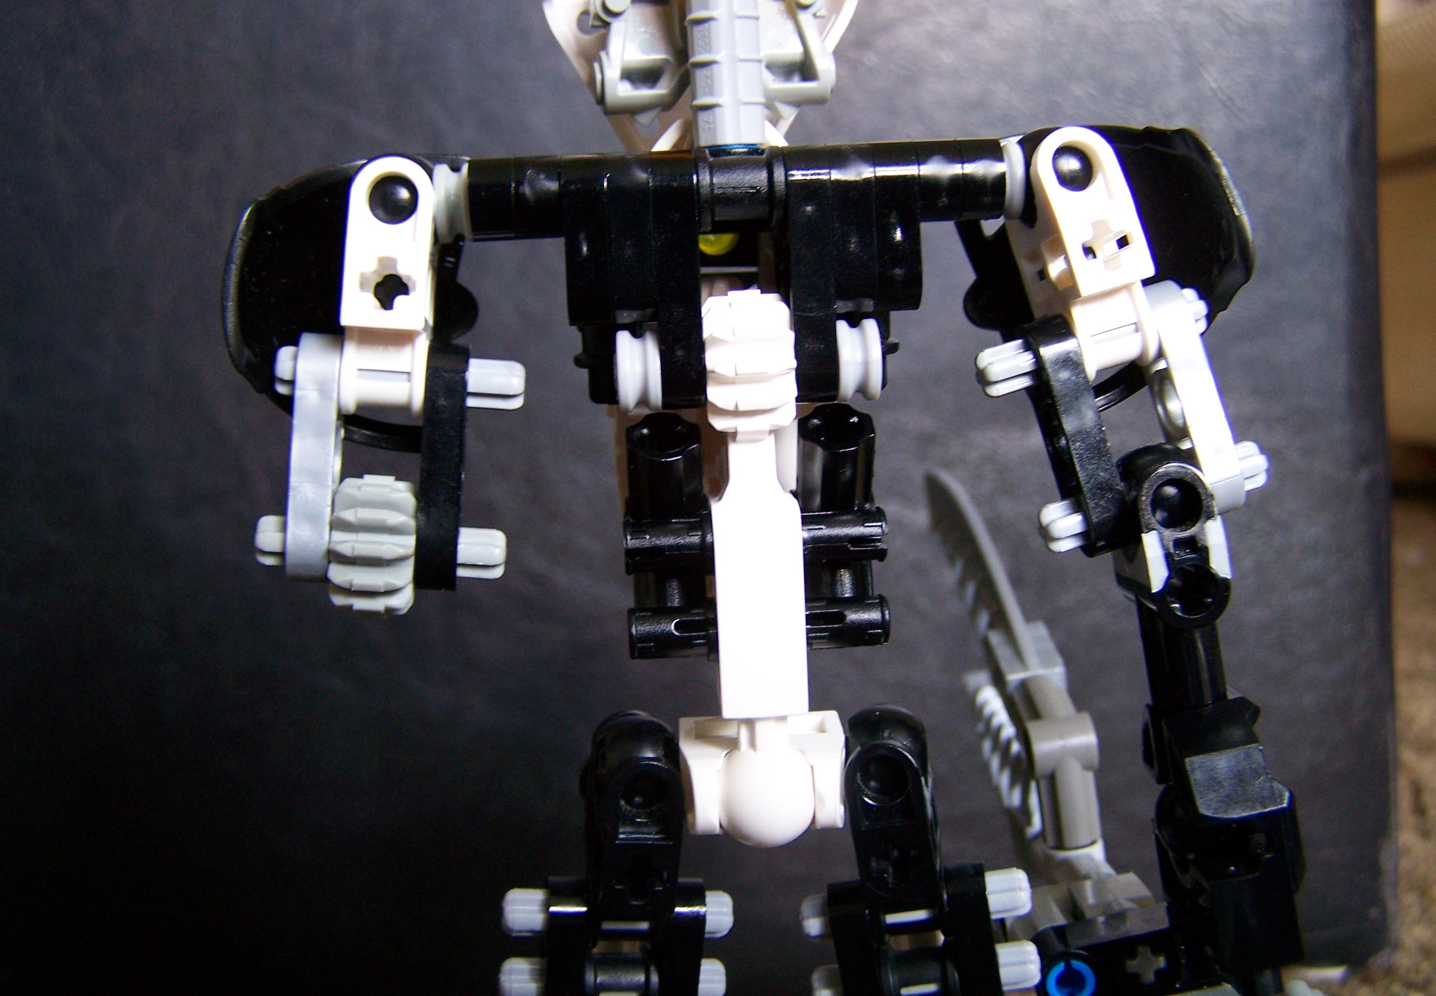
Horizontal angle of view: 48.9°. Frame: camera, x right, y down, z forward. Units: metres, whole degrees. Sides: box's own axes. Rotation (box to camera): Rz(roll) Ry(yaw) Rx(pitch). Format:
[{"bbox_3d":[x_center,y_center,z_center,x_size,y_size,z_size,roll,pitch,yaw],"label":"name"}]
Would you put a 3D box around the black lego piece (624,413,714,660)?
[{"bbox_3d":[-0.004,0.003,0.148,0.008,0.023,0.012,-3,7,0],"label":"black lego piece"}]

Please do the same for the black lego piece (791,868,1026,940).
[{"bbox_3d":[0.021,0.042,0.163,0.024,0.005,0.005,-7,11,3],"label":"black lego piece"}]

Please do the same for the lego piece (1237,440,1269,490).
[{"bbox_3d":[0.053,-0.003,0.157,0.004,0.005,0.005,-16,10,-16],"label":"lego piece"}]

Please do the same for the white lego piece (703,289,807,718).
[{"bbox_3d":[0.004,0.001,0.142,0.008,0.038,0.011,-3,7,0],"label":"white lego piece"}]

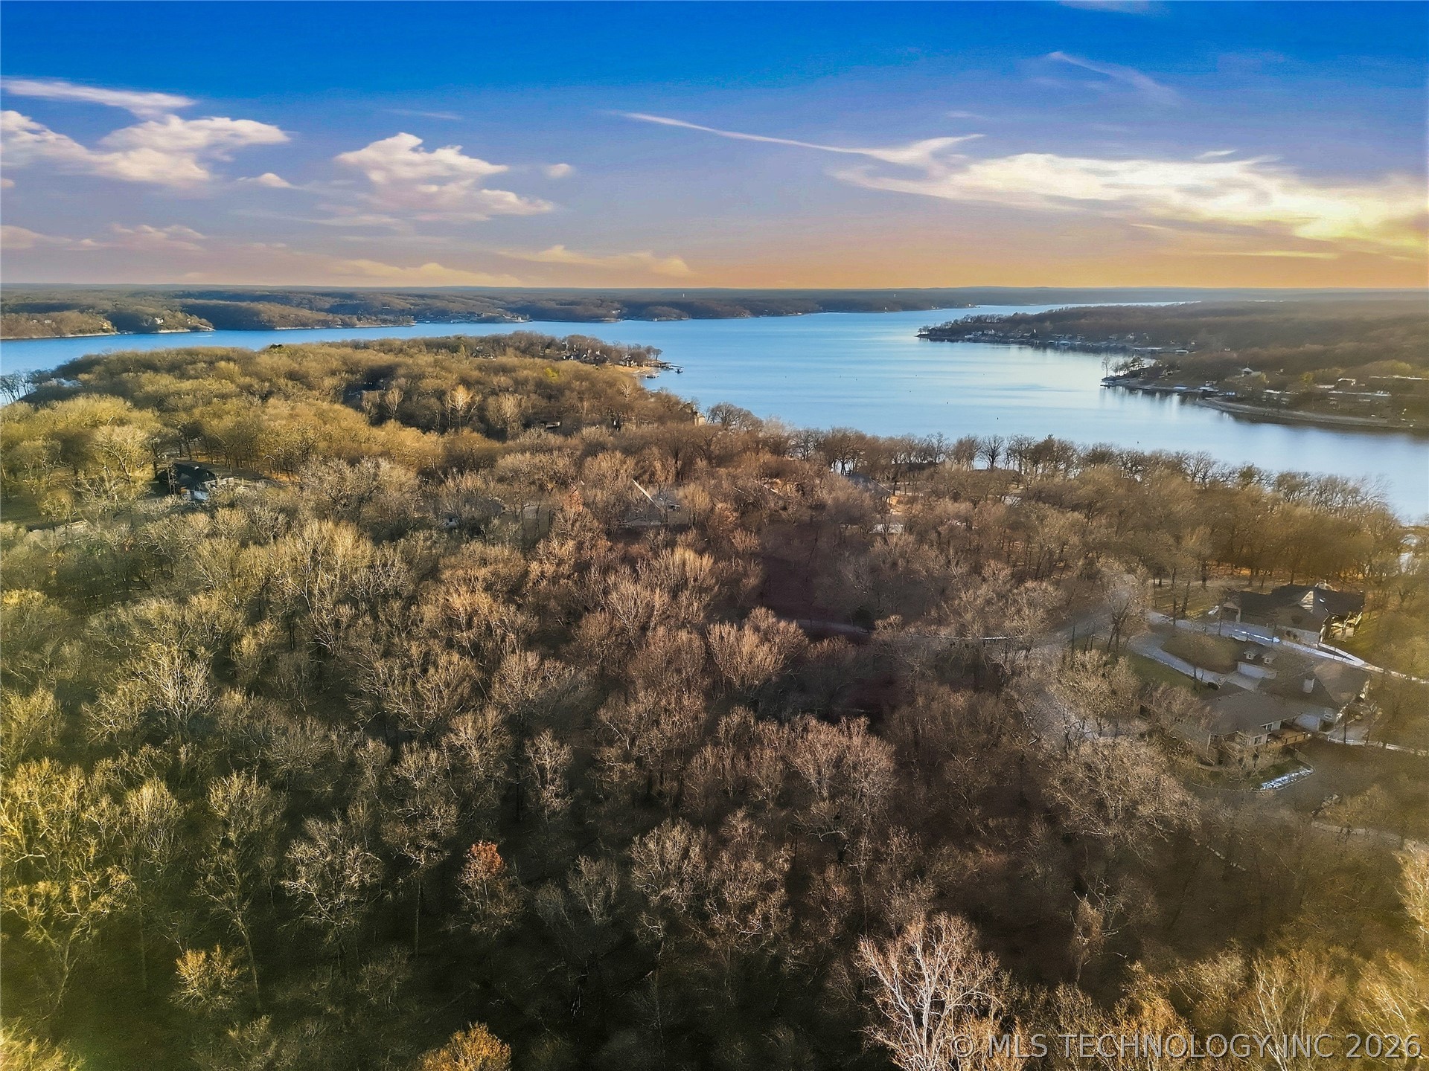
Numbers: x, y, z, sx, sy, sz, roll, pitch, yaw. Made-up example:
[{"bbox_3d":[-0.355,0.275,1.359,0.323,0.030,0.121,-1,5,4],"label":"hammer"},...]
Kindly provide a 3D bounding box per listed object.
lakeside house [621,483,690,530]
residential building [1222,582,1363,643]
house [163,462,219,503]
[{"bbox_3d":[-17.920,-8.710,303.000,20.000,9.000,20.000,1,14,3],"label":"lakeside house"},{"bbox_3d":[133.200,17.600,228.000,27.000,8.500,19.000,10,17,34],"label":"residential building"},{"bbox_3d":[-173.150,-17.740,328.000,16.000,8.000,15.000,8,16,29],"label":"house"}]

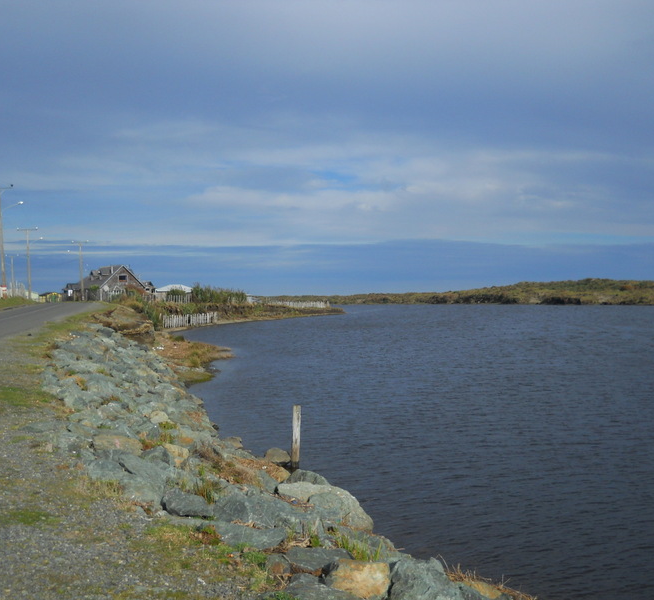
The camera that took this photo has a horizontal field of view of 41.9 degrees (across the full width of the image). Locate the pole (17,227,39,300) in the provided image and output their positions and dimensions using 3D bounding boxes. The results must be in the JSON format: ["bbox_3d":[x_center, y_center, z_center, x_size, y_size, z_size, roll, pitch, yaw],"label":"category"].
[{"bbox_3d":[-37.000,-4.500,106.000,2.400,9.150,0.400,-1,0,-10],"label":"pole"}]

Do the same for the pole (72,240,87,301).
[{"bbox_3d":[-37.400,-4.450,129.000,2.400,9.050,0.400,-1,0,-12],"label":"pole"}]

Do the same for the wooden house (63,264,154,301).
[{"bbox_3d":[-37.500,-2.900,147.000,11.000,6.300,12.500,0,0,-38],"label":"wooden house"}]

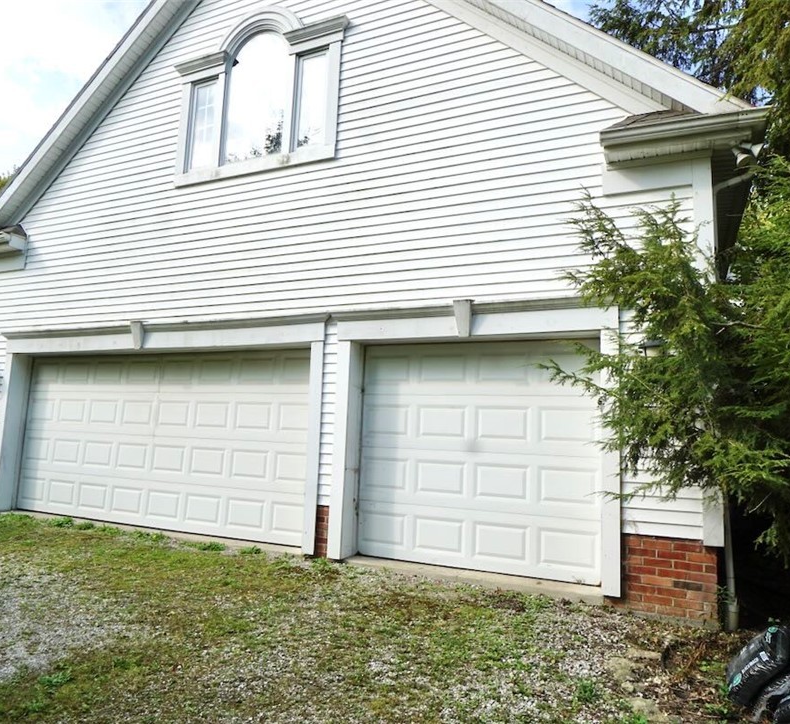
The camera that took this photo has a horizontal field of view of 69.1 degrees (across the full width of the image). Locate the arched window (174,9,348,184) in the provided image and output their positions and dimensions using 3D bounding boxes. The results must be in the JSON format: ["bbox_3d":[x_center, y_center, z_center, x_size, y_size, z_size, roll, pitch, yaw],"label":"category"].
[{"bbox_3d":[-1.625,-3.139,6.614,2.505,2.030,0.130,-1,-8,24],"label":"arched window"}]

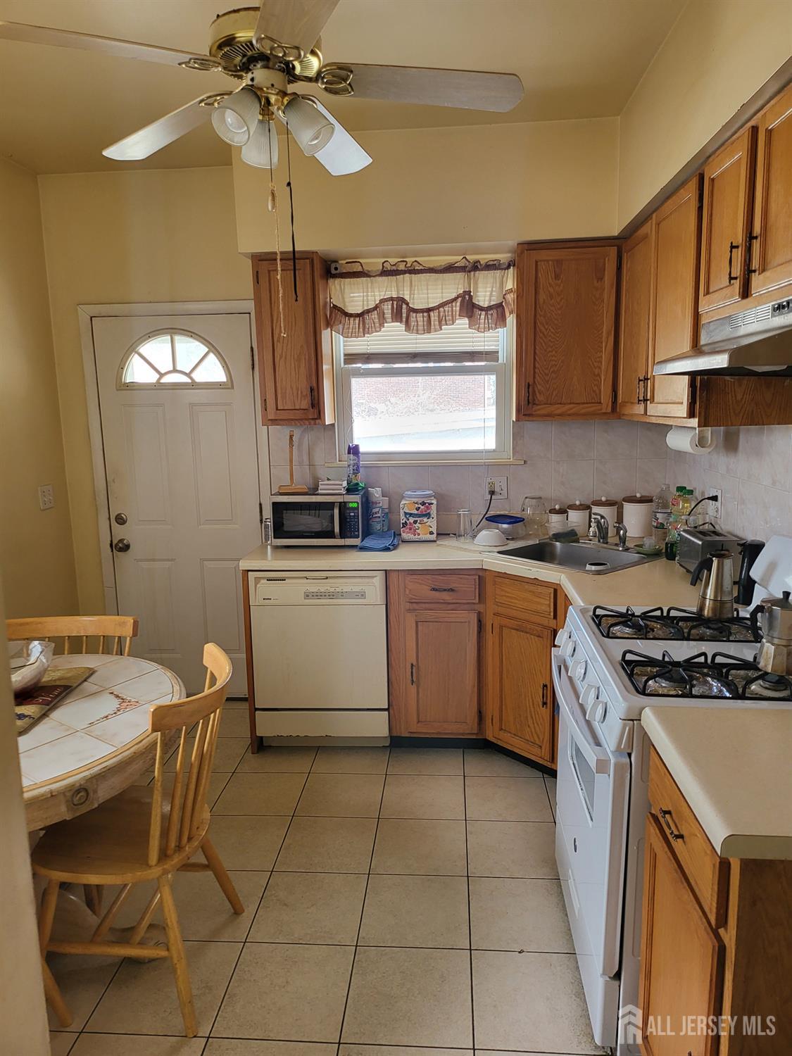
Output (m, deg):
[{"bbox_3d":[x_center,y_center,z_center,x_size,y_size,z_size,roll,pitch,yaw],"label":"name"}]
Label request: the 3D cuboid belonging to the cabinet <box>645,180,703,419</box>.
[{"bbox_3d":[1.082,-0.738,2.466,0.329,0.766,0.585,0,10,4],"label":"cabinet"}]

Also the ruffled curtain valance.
[{"bbox_3d":[0.120,-1.103,3.520,0.896,0.360,0.090,0,10,4],"label":"ruffled curtain valance"}]

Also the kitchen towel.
[{"bbox_3d":[-0.071,0.053,3.417,0.185,0.055,0.200,-1,10,4],"label":"kitchen towel"}]

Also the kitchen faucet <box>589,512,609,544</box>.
[{"bbox_3d":[0.920,0.004,3.308,0.055,0.150,0.165,5,12,34],"label":"kitchen faucet"}]

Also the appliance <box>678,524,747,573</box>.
[{"bbox_3d":[1.189,0.099,2.780,0.145,0.158,0.275,0,10,4],"label":"appliance"}]

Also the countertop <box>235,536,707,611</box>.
[{"bbox_3d":[0.303,0.165,3.086,1.991,0.042,1.355,0,10,4],"label":"countertop"}]

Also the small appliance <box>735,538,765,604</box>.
[{"bbox_3d":[1.158,0.142,2.403,0.110,0.200,0.095,0,10,4],"label":"small appliance"}]

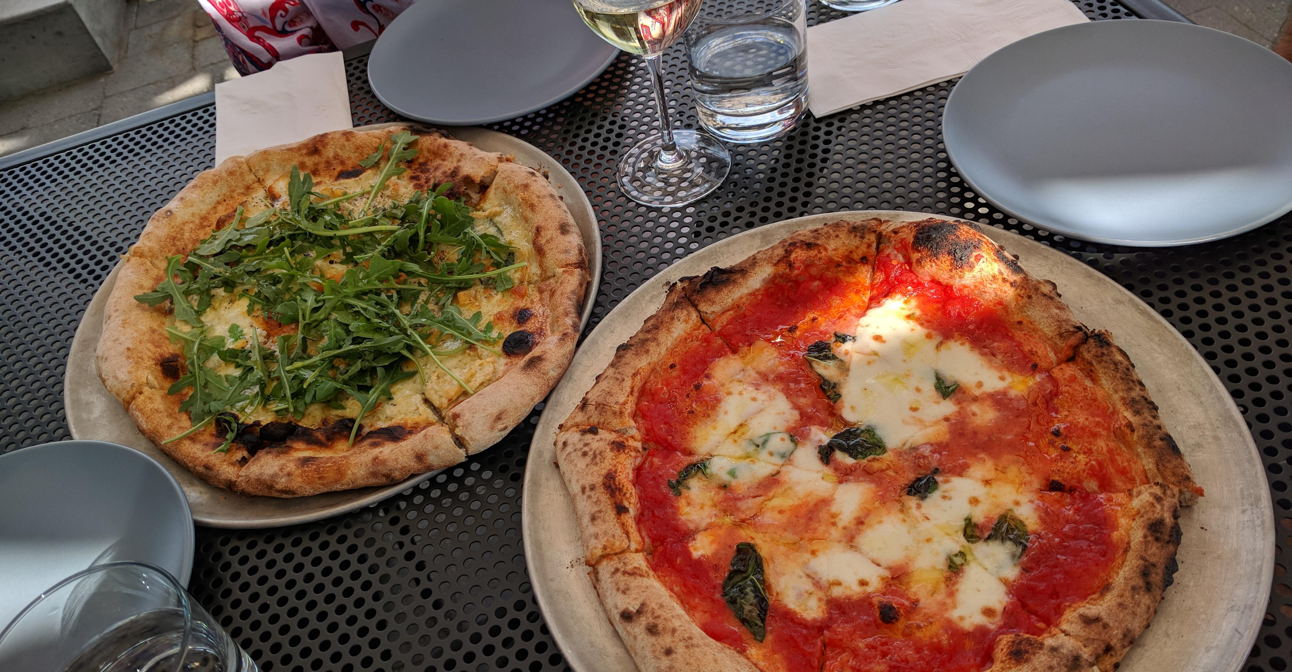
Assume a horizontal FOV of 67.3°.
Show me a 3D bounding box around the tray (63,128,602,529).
[{"bbox_3d":[-0.193,-0.026,0.607,0.335,0.016,0.335,-6,49,7],"label":"tray"}]

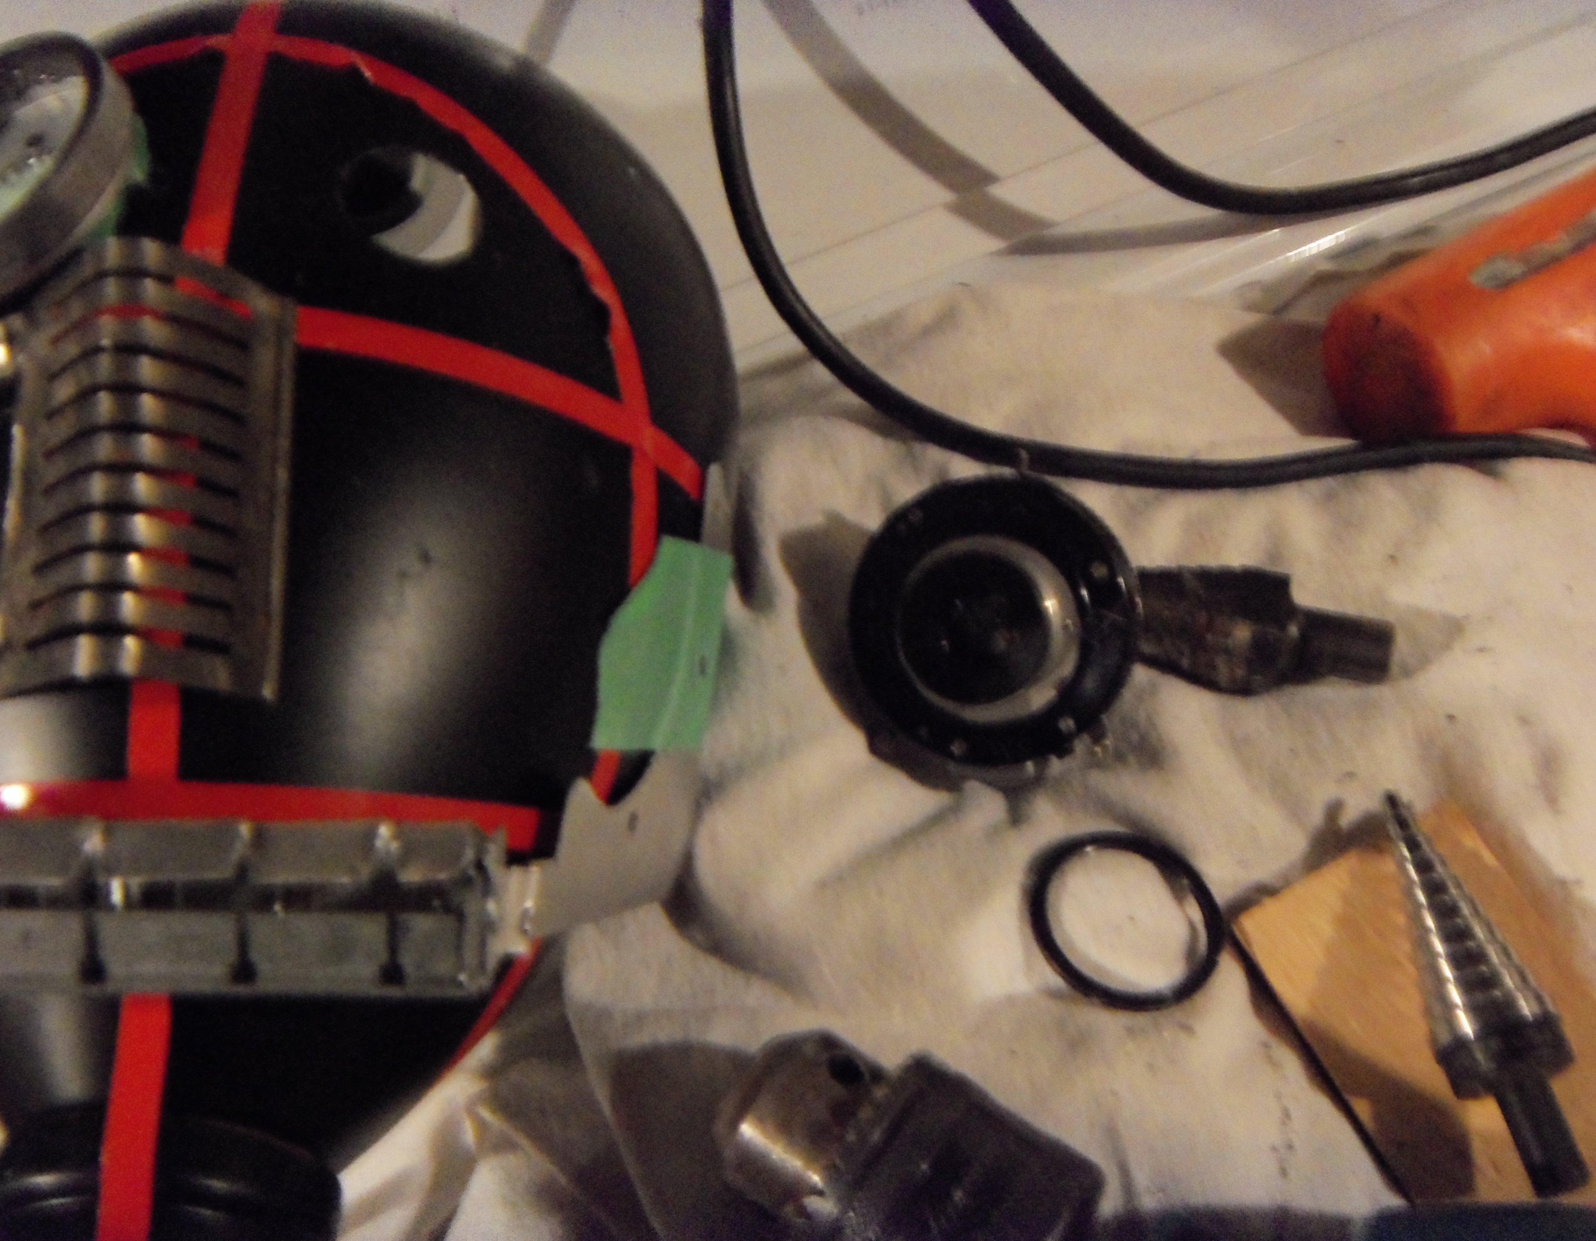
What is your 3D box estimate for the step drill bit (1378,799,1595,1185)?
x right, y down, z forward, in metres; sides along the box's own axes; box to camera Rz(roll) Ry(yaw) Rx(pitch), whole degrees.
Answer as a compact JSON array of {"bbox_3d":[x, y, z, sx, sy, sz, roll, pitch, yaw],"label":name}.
[{"bbox_3d":[0.118,0.062,0.295,0.020,0.020,0.077,-6,50,-6],"label":"step drill bit"}]

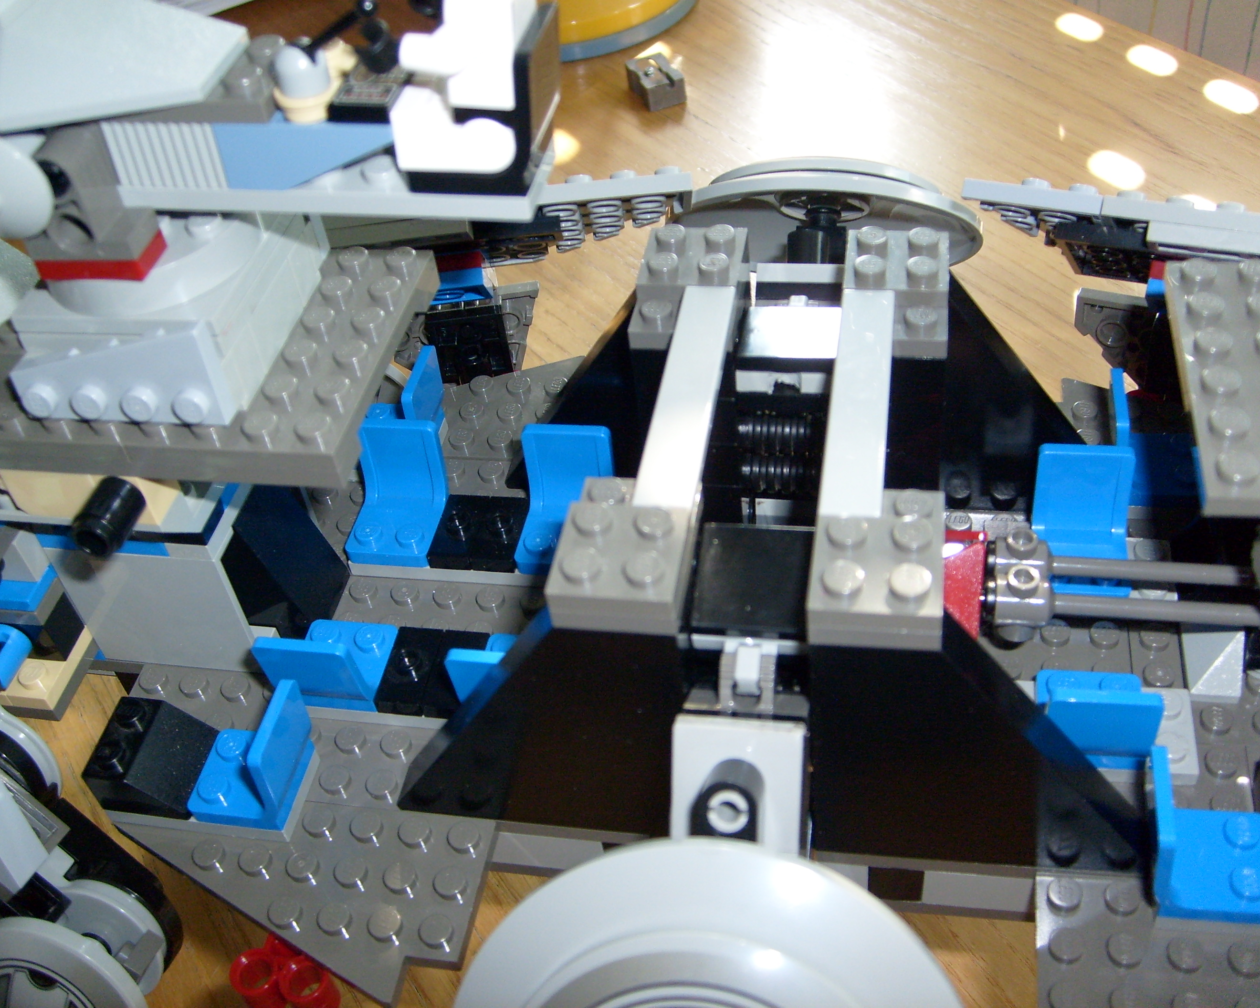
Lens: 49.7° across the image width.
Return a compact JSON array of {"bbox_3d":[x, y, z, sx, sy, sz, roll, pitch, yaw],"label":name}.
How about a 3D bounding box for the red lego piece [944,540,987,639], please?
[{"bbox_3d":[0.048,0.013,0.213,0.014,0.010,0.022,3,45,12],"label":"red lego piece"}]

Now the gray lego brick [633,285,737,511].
[{"bbox_3d":[0.008,-0.015,0.195,0.008,0.003,0.048,3,45,12],"label":"gray lego brick"}]

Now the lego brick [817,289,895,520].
[{"bbox_3d":[0.032,-0.014,0.189,0.008,0.003,0.048,3,45,11],"label":"lego brick"}]

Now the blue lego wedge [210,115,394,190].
[{"bbox_3d":[-0.039,-0.048,0.176,0.024,0.010,0.011,4,43,11],"label":"blue lego wedge"}]

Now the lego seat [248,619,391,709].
[{"bbox_3d":[-0.049,0.023,0.221,0.016,0.018,0.019,3,45,12],"label":"lego seat"}]

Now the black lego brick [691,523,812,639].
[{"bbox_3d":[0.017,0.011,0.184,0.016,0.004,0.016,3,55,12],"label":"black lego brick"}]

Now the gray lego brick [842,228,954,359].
[{"bbox_3d":[0.041,-0.033,0.208,0.016,0.008,0.024,3,45,11],"label":"gray lego brick"}]

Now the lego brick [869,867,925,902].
[{"bbox_3d":[0.040,0.054,0.205,0.008,0.010,0.008,3,45,12],"label":"lego brick"}]

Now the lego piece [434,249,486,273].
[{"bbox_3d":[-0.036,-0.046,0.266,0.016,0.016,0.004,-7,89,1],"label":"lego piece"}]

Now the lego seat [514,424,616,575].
[{"bbox_3d":[-0.012,0.000,0.244,0.016,0.019,0.018,3,45,11],"label":"lego seat"}]

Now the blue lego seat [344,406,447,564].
[{"bbox_3d":[-0.044,-0.002,0.251,0.016,0.019,0.018,3,45,11],"label":"blue lego seat"}]

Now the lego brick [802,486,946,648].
[{"bbox_3d":[0.031,0.006,0.170,0.016,0.008,0.024,3,45,12],"label":"lego brick"}]

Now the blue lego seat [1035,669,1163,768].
[{"bbox_3d":[0.068,0.028,0.198,0.016,0.019,0.019,3,45,12],"label":"blue lego seat"}]

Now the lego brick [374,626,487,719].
[{"bbox_3d":[-0.032,0.027,0.223,0.016,0.005,0.016,3,45,12],"label":"lego brick"}]

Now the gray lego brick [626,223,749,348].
[{"bbox_3d":[0.009,-0.035,0.216,0.016,0.008,0.024,3,45,12],"label":"gray lego brick"}]

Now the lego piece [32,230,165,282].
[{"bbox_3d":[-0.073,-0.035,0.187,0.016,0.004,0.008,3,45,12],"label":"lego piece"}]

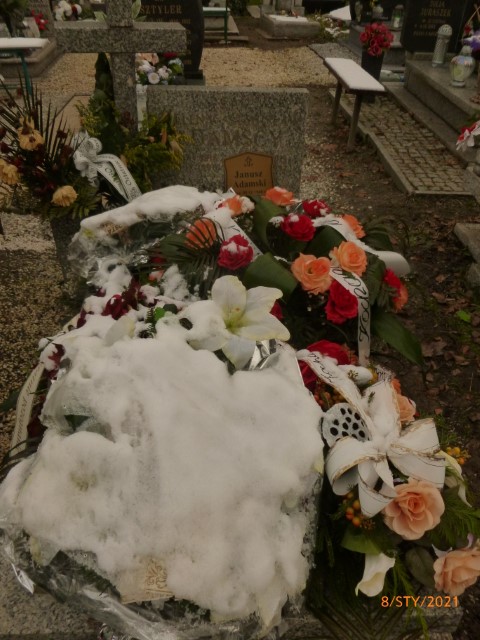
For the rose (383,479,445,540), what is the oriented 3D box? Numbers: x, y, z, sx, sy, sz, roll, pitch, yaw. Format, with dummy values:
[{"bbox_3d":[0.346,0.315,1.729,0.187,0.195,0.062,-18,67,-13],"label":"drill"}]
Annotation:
[{"bbox_3d":[0.339,0.370,1.010,0.115,0.100,0.110,-6,38,-8],"label":"rose"}]

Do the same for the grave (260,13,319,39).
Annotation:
[{"bbox_3d":[0.826,-4.754,8.300,0.760,0.270,1.200,-3,38,-4],"label":"grave"}]

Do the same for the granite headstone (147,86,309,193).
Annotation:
[{"bbox_3d":[-0.055,-0.786,2.447,0.700,0.570,0.080,0,37,-1],"label":"granite headstone"}]

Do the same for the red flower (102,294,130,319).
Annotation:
[{"bbox_3d":[-0.310,-0.034,1.300,0.070,0.060,0.065,6,38,8],"label":"red flower"}]

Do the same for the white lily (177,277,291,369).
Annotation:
[{"bbox_3d":[-0.008,0.005,1.120,0.225,0.170,0.170,-6,38,-8],"label":"white lily"}]

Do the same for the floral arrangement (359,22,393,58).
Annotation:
[{"bbox_3d":[1.169,-2.393,4.400,0.290,0.290,0.280,0,38,0],"label":"floral arrangement"}]

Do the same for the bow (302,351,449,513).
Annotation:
[{"bbox_3d":[0.278,0.245,1.110,0.290,0.190,0.290,0,38,0],"label":"bow"}]

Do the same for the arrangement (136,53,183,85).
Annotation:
[{"bbox_3d":[-0.556,-1.669,3.450,0.370,0.310,0.320,0,38,0],"label":"arrangement"}]

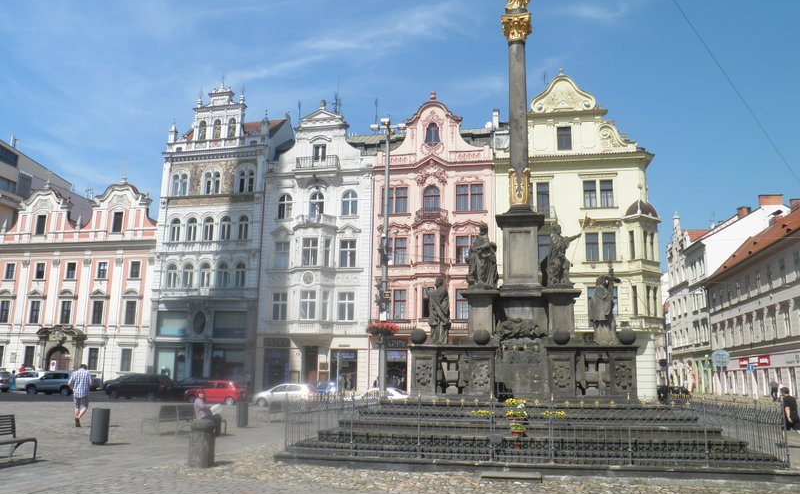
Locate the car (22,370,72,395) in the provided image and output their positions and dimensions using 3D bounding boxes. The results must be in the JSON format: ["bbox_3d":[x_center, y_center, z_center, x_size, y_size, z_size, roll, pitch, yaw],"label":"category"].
[{"bbox_3d":[-23.330,9.468,45.000,4.550,1.700,1.870,-1,-11,12],"label":"car"}]

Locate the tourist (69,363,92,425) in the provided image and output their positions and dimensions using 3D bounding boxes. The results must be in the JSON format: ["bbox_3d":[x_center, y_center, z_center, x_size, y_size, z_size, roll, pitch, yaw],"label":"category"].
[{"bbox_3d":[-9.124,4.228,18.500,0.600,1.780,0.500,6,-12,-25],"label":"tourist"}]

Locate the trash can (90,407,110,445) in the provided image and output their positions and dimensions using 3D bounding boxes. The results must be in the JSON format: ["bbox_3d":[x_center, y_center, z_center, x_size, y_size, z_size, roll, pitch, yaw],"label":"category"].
[{"bbox_3d":[-6.650,3.976,14.376,0.410,0.753,0.410,1,-11,0],"label":"trash can"}]

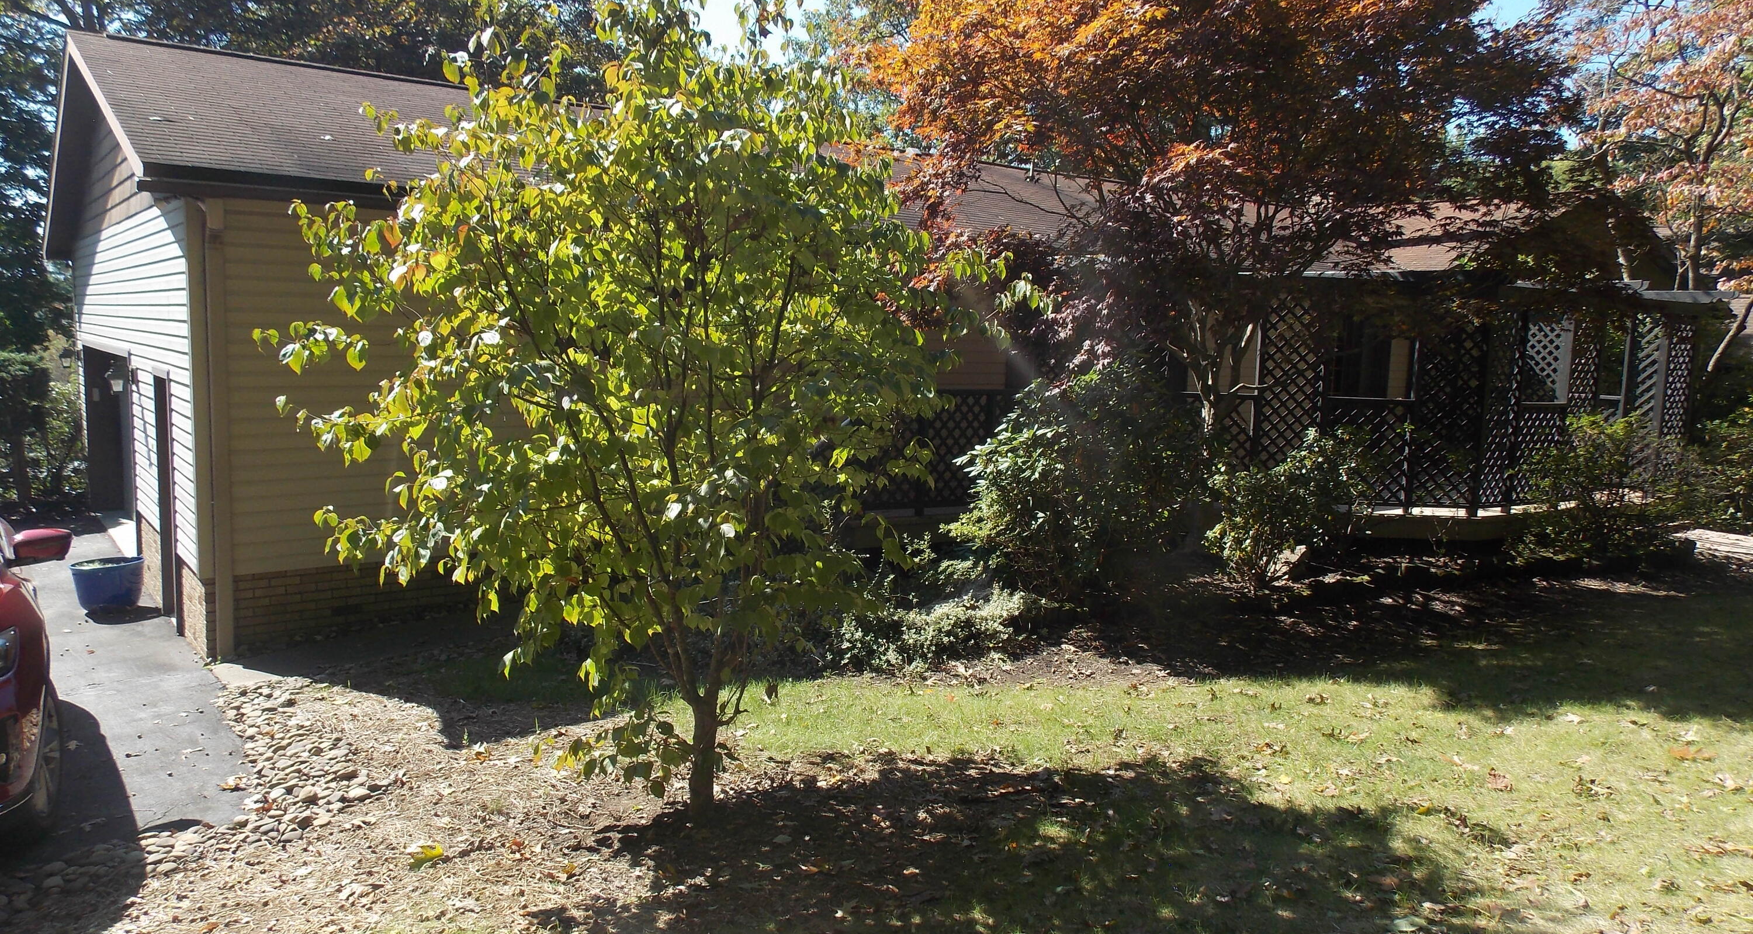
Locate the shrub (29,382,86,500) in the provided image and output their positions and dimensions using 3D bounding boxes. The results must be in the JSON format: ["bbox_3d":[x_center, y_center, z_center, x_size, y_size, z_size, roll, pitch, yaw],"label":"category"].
[{"bbox_3d":[-11.426,-0.354,17.000,1.000,1.650,1.000,-3,8,-34],"label":"shrub"}]

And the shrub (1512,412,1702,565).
[{"bbox_3d":[6.420,0.187,10.700,1.450,1.350,1.300,5,8,31],"label":"shrub"}]

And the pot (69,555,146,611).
[{"bbox_3d":[-6.594,1.012,10.429,0.560,0.390,0.560,-3,8,-32],"label":"pot"}]

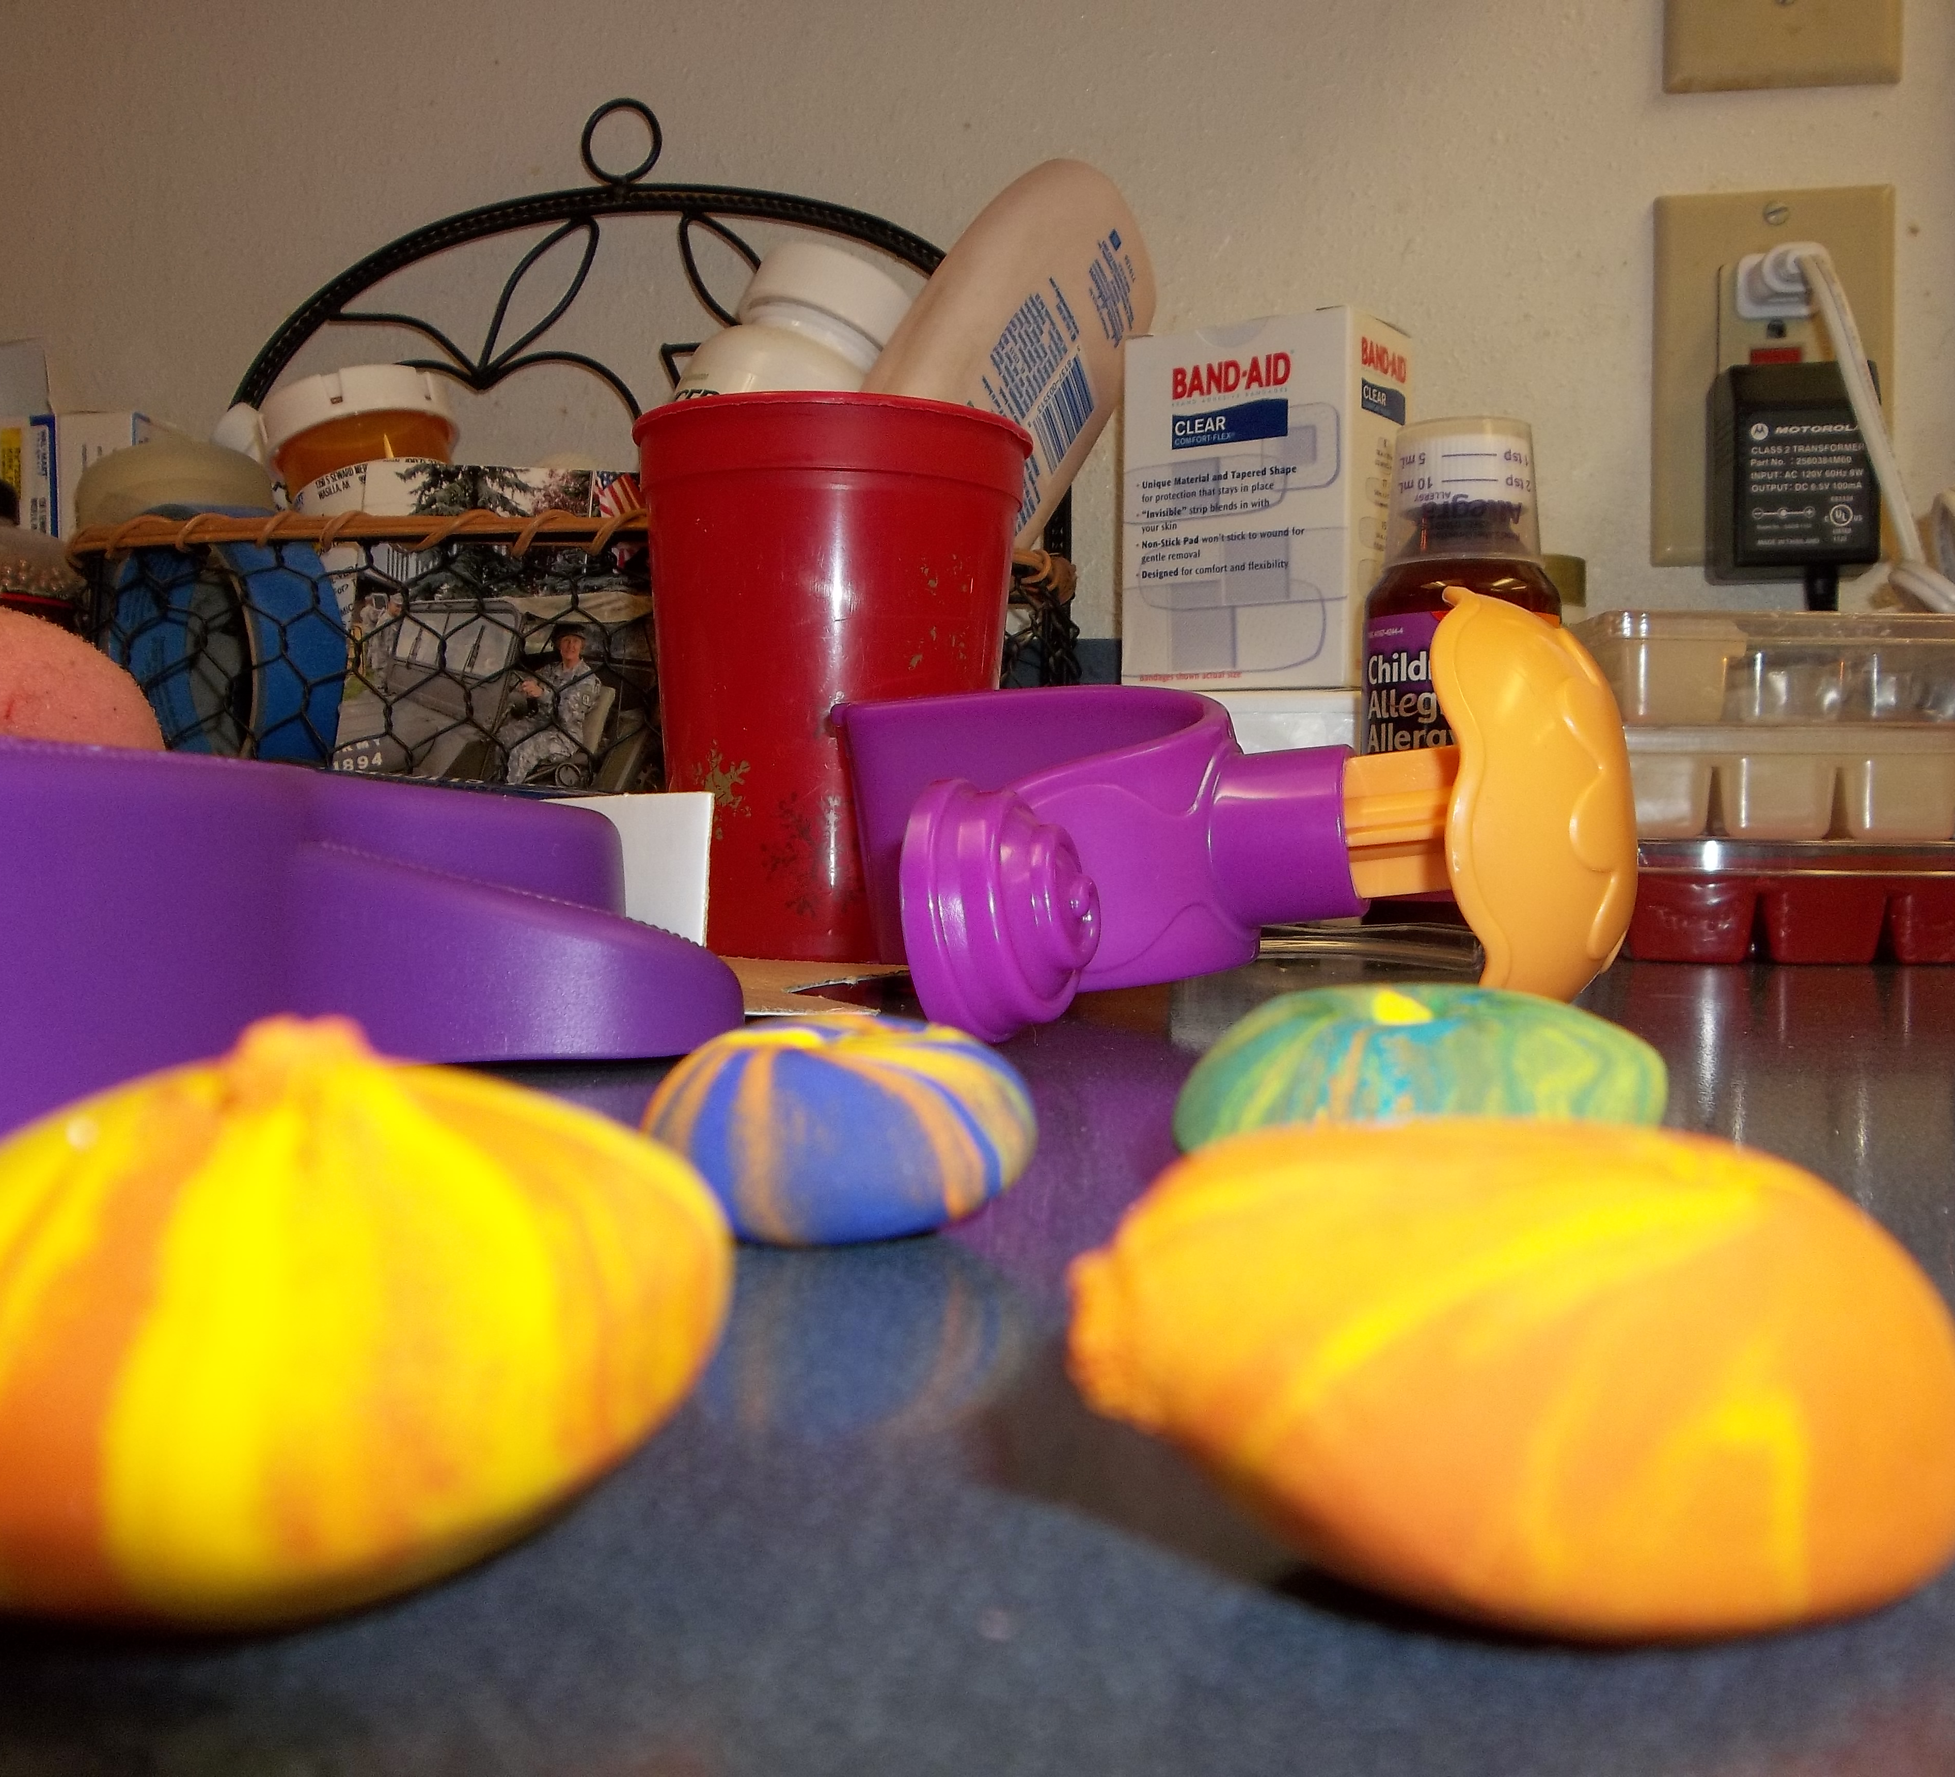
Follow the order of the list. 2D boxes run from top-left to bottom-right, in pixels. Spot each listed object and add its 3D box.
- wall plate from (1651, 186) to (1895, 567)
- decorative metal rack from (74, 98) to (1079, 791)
[{"bbox_3d":[0.244,-0.155,0.566,0.070,0.114,0.010,1,1,9],"label":"wall plate"},{"bbox_3d":[-0.124,-0.118,0.536,0.297,0.269,0.125,1,1,9],"label":"decorative metal rack"}]

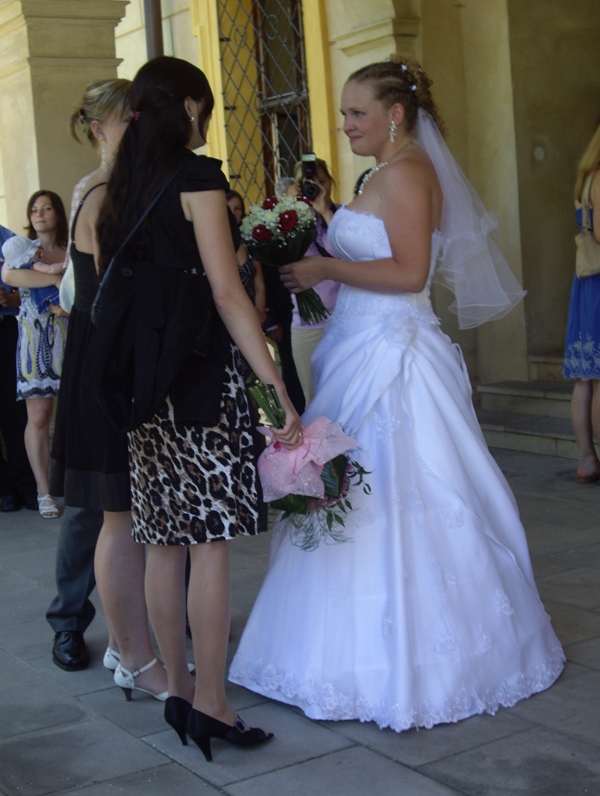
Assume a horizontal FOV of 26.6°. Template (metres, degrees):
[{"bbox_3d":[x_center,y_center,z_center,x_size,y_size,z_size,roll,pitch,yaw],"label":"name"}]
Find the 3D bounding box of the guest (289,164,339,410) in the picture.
[{"bbox_3d":[0.118,-0.266,5.915,0.500,1.687,0.420,-3,6,8],"label":"guest"}]

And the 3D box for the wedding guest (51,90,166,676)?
[{"bbox_3d":[-0.494,-0.017,3.592,0.400,1.741,0.450,-6,6,-22],"label":"wedding guest"}]

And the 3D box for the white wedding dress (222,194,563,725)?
[{"bbox_3d":[0.238,0.139,3.572,0.980,1.342,0.920,-4,6,-6],"label":"white wedding dress"}]

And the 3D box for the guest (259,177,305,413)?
[{"bbox_3d":[-0.055,-0.258,6.218,0.380,1.633,0.500,0,7,35],"label":"guest"}]

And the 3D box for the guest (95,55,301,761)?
[{"bbox_3d":[-0.262,0.036,3.104,0.400,1.705,0.470,-8,7,-37],"label":"guest"}]

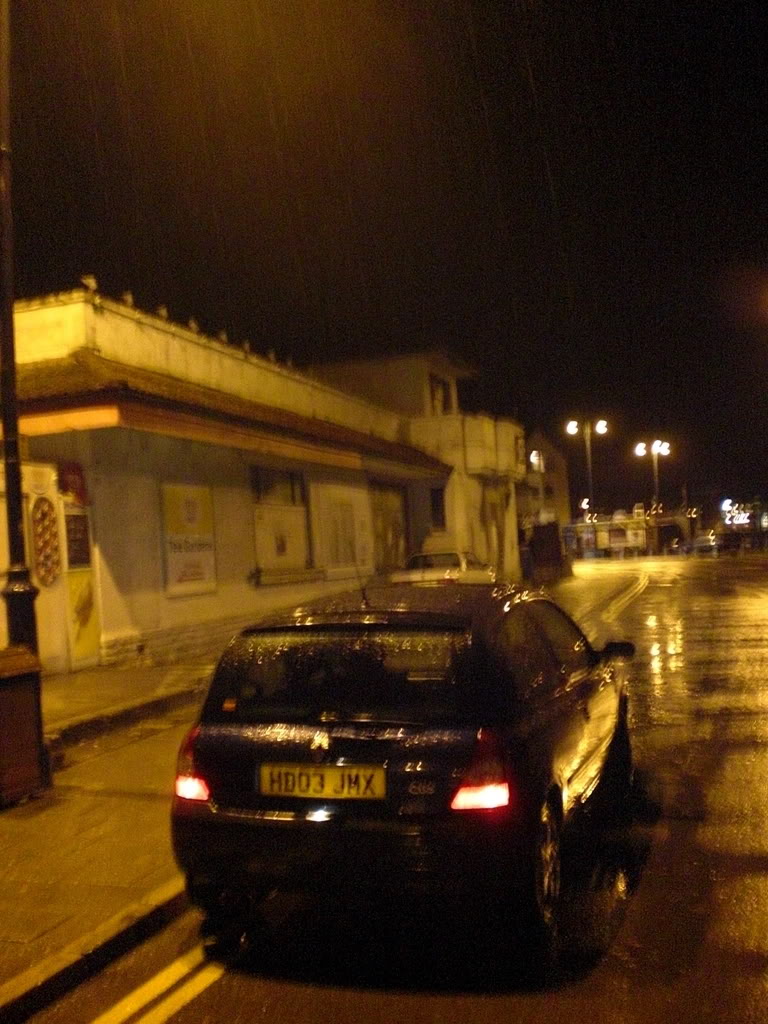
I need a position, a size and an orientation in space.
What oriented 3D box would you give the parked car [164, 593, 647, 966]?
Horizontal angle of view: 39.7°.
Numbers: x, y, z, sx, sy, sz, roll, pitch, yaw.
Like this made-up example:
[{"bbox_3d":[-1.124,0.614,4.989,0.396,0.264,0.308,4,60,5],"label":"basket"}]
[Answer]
[{"bbox_3d":[0.328,1.126,5.896,1.670,1.430,3.830,-3,-1,17],"label":"parked car"}]

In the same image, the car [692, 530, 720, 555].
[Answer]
[{"bbox_3d":[19.079,1.804,63.000,1.720,1.450,4.100,-3,-1,17],"label":"car"}]

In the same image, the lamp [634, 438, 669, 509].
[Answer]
[{"bbox_3d":[19.725,-1.193,77.000,2.300,8.000,2.000,-3,-1,14],"label":"lamp"}]

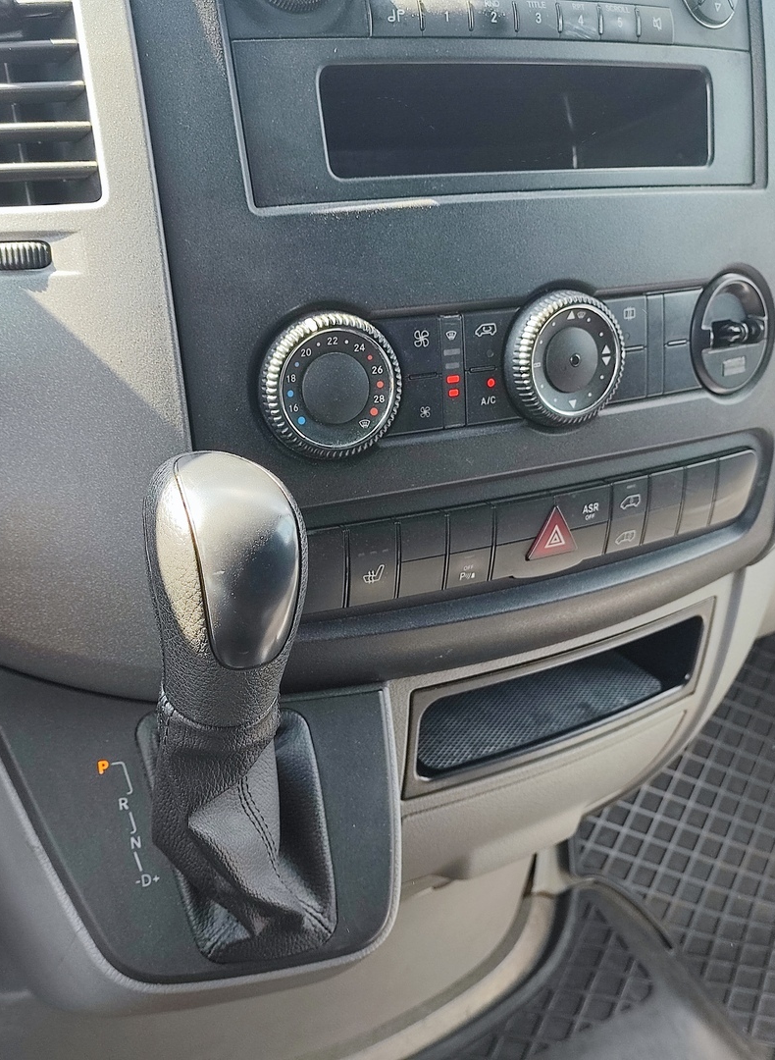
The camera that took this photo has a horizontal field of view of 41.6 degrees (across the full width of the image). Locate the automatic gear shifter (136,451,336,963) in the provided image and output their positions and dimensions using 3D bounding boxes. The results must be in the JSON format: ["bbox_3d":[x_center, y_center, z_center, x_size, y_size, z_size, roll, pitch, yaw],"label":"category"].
[{"bbox_3d":[-0.049,0.056,0.325,0.058,0.165,0.063,-5,31,-17],"label":"automatic gear shifter"}]

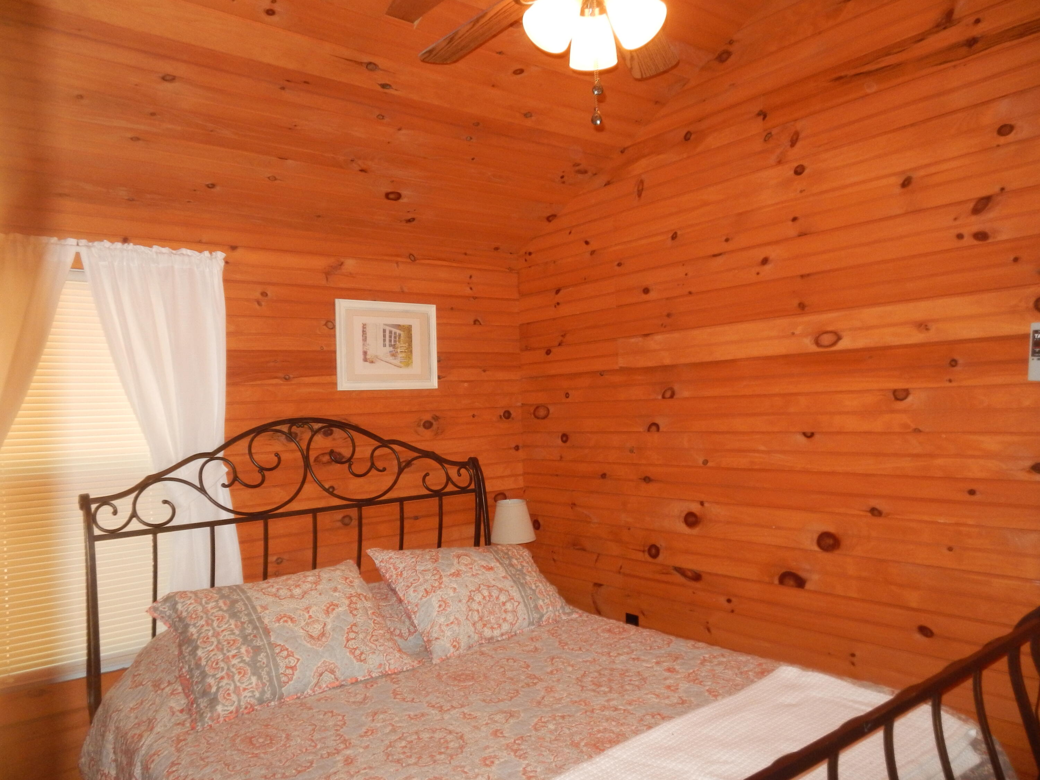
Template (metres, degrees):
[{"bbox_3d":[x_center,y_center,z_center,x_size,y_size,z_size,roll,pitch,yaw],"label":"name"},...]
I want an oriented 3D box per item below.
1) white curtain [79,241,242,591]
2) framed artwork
[{"bbox_3d":[-1.228,0.281,2.610,0.502,1.560,0.100,-1,-2,-39],"label":"white curtain"},{"bbox_3d":[-0.569,-0.188,3.231,0.483,0.375,0.025,-1,-2,-39],"label":"framed artwork"}]

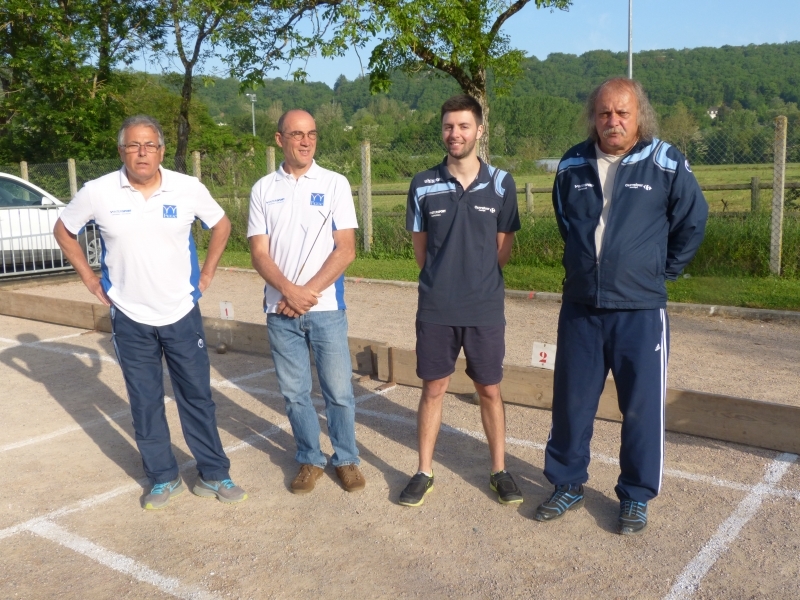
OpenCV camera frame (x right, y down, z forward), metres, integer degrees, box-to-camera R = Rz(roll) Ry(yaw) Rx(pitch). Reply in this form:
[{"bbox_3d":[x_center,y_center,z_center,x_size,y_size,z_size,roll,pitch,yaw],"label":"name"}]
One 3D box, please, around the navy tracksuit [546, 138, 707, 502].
[{"bbox_3d":[0.928,0.102,3.358,0.600,1.509,0.420,4,10,31],"label":"navy tracksuit"}]

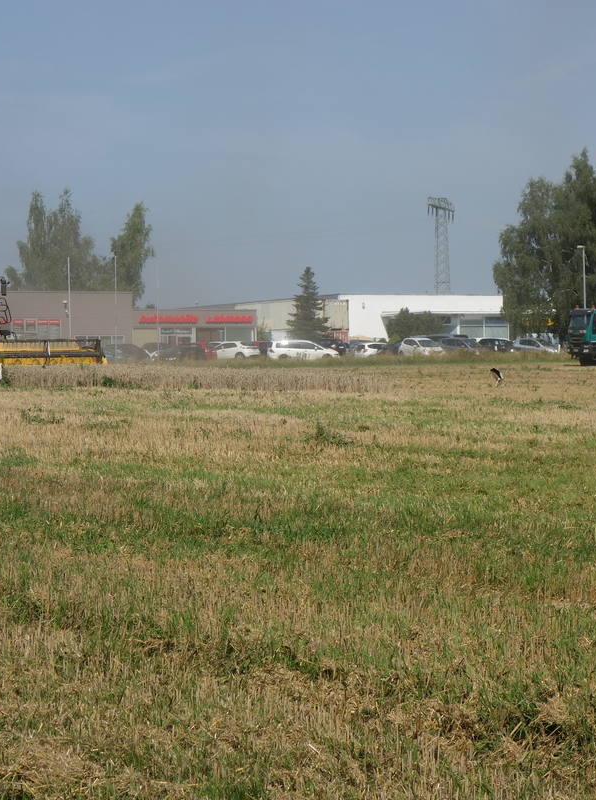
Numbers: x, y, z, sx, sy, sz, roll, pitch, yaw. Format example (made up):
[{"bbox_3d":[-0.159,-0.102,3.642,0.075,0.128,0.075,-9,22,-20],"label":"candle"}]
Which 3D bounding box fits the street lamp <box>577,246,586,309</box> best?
[{"bbox_3d":[21.030,-7.357,204.000,0.700,8.100,0.280,-1,1,-16],"label":"street lamp"}]

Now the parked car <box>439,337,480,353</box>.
[{"bbox_3d":[12.398,-3.839,206.000,1.790,1.540,4.250,-1,2,-41],"label":"parked car"}]

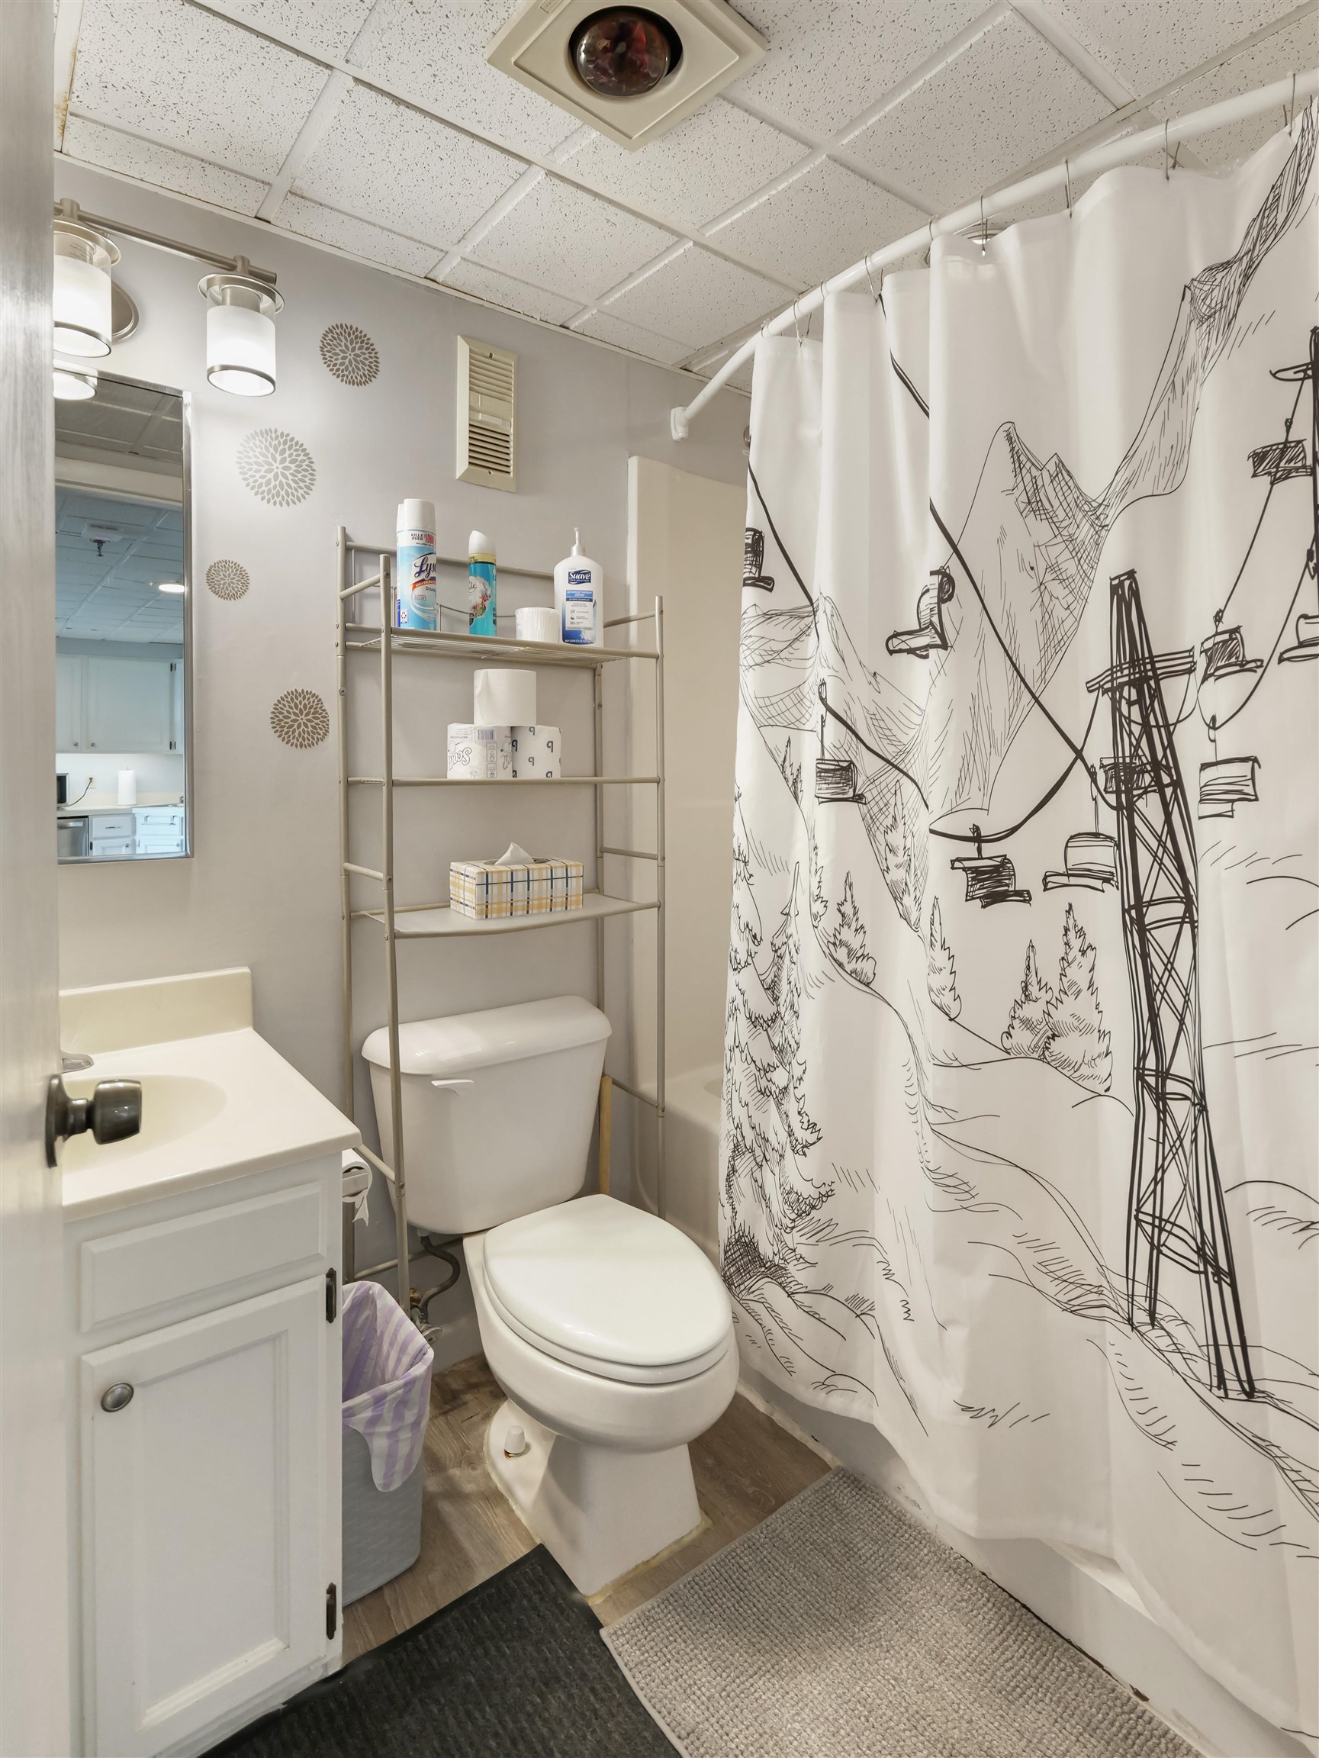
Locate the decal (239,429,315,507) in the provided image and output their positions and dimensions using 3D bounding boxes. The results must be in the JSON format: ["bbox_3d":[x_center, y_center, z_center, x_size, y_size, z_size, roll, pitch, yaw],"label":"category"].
[{"bbox_3d":[-0.691,-0.743,1.467,0.131,0.131,0.006,-6,9,-36],"label":"decal"}]

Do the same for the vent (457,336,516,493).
[{"bbox_3d":[-0.357,-0.973,1.711,0.132,0.286,0.027,-4,8,-37],"label":"vent"}]

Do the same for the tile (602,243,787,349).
[{"bbox_3d":[0.075,-1.175,1.655,0.285,0.020,0.285,-6,9,-36],"label":"tile"}]

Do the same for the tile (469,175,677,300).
[{"bbox_3d":[-0.161,-1.142,1.471,0.285,0.020,0.285,-6,9,-36],"label":"tile"}]

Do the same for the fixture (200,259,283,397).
[{"bbox_3d":[-0.706,-0.935,1.374,0.119,0.194,0.119,-4,8,-37],"label":"fixture"}]

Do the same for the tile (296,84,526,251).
[{"bbox_3d":[-0.402,-1.112,1.289,0.280,0.020,0.285,-6,9,-36],"label":"tile"}]

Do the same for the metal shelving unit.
[{"bbox_3d":[-0.291,0.235,1.627,0.598,1.723,0.256,-4,8,-37],"label":"metal shelving unit"}]

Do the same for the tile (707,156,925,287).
[{"bbox_3d":[0.267,-1.136,1.419,0.285,0.020,0.280,-6,9,-36],"label":"tile"}]

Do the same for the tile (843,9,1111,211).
[{"bbox_3d":[0.472,-1.148,1.248,0.280,0.019,0.311,-4,8,-37],"label":"tile"}]

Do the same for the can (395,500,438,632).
[{"bbox_3d":[-0.440,-0.565,1.475,0.067,0.243,0.067,0,7,0],"label":"can"}]

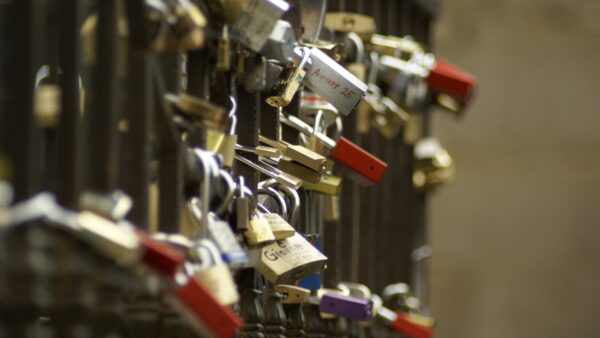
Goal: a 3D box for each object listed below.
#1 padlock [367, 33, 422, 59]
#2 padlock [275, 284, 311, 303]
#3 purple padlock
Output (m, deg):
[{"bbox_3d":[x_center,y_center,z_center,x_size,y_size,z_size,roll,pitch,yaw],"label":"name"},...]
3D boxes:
[{"bbox_3d":[0.088,-0.113,3.450,0.052,0.015,0.034,13,6,-12],"label":"padlock"},{"bbox_3d":[-0.007,0.103,3.120,0.036,0.013,0.052,9,6,3],"label":"padlock"},{"bbox_3d":[0.042,0.118,3.200,0.054,0.016,0.042,11,3,-2],"label":"purple padlock"}]

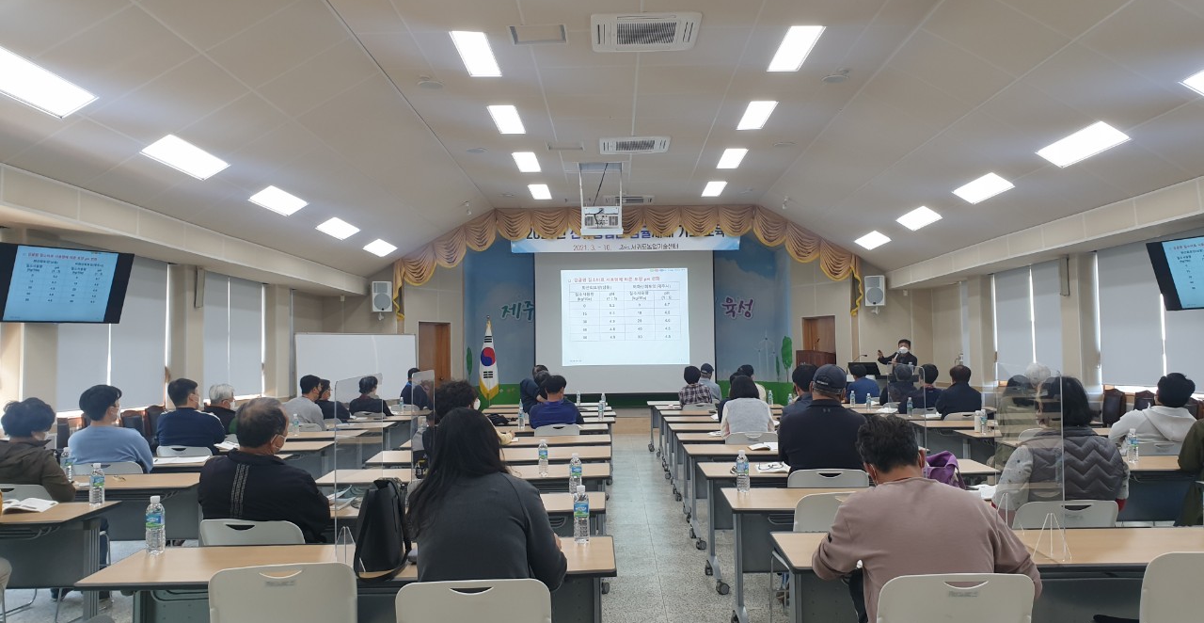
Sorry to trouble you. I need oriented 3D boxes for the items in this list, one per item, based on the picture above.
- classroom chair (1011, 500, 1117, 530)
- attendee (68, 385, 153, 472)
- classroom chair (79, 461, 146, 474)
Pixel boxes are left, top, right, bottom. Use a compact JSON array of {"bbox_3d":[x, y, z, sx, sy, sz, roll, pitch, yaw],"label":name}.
[{"bbox_3d":[1.942,1.218,4.019,0.500,0.785,0.540,-1,-3,1],"label":"classroom chair"},{"bbox_3d":[-3.347,1.169,6.373,0.560,1.303,0.750,-1,-3,11],"label":"attendee"},{"bbox_3d":[-3.318,1.422,6.309,0.530,0.790,0.540,-1,-3,9],"label":"classroom chair"}]

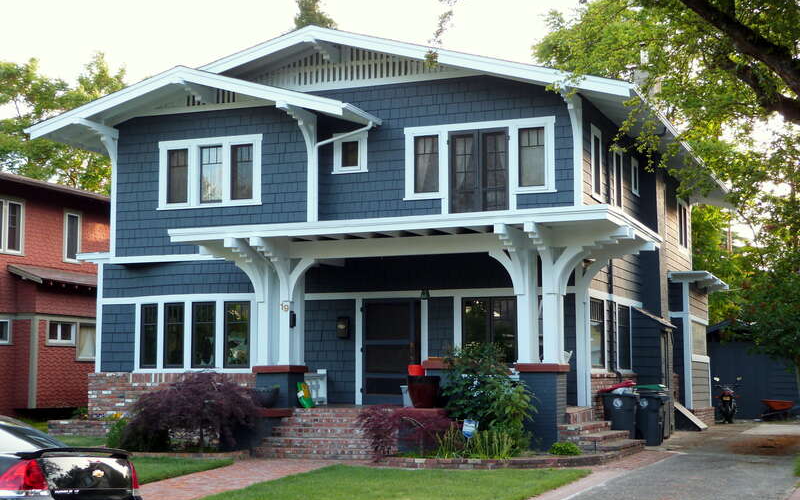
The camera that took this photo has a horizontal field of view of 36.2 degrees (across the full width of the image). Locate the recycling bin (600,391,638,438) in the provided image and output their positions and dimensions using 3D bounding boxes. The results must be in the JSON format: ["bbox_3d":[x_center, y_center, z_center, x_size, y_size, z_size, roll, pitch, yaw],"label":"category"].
[{"bbox_3d":[4.266,3.165,23.642,0.620,1.080,0.700,-3,-7,21],"label":"recycling bin"}]

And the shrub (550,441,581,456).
[{"bbox_3d":[2.682,3.217,19.850,0.500,0.250,0.420,-2,-6,21],"label":"shrub"}]

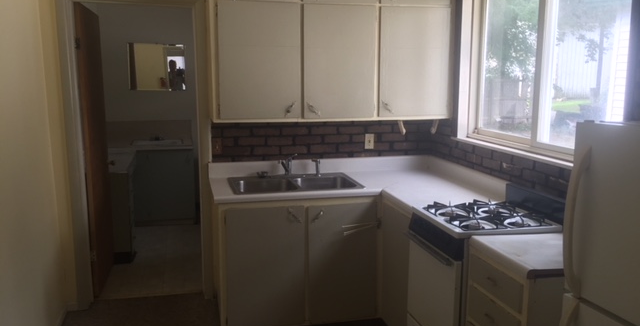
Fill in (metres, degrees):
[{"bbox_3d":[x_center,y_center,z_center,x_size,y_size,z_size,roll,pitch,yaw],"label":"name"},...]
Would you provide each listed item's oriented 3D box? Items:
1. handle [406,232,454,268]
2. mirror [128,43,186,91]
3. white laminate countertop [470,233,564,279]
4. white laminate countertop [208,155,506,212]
[{"bbox_3d":[0.562,0.451,2.831,0.052,0.034,0.480,-2,10,-15],"label":"handle"},{"bbox_3d":[-1.827,-1.067,6.022,0.608,0.521,0.030,-2,10,-15],"label":"mirror"},{"bbox_3d":[1.031,0.391,2.378,0.615,0.036,0.475,-2,10,-15],"label":"white laminate countertop"},{"bbox_3d":[0.170,0.130,3.528,1.703,0.142,1.075,-2,10,-15],"label":"white laminate countertop"}]

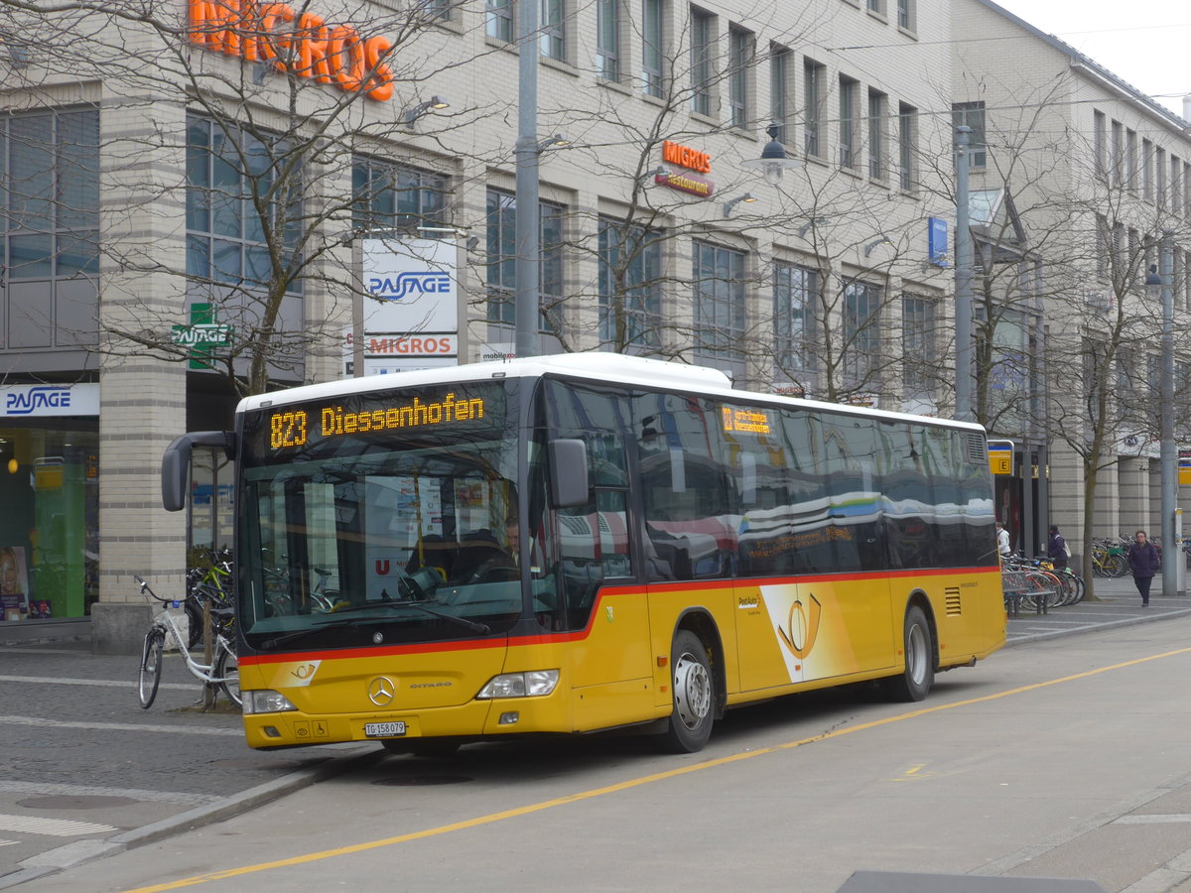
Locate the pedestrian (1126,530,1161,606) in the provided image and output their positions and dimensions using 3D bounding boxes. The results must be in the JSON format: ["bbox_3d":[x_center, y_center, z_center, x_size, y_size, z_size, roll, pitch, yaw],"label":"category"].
[{"bbox_3d":[10.857,2.427,50.500,0.580,1.530,0.380,-1,-2,14],"label":"pedestrian"}]

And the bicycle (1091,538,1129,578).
[{"bbox_3d":[15.025,3.351,75.500,1.720,1.070,0.600,-1,-2,35],"label":"bicycle"}]

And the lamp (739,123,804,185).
[{"bbox_3d":[1.844,-3.042,26.500,0.660,0.630,0.660,0,-2,0],"label":"lamp"}]

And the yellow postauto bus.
[{"bbox_3d":[0.843,1.020,22.656,2.660,3.020,12.000,-4,-3,24],"label":"yellow postauto bus"}]

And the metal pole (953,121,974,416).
[{"bbox_3d":[6.143,-1.193,42.500,0.330,8.400,0.330,-1,-2,24],"label":"metal pole"}]

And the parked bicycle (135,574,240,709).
[{"bbox_3d":[-3.506,1.811,22.800,1.700,1.130,0.600,-2,-2,38],"label":"parked bicycle"}]

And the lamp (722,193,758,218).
[{"bbox_3d":[2.663,-4.433,46.800,0.700,0.460,0.250,-1,-2,25],"label":"lamp"}]

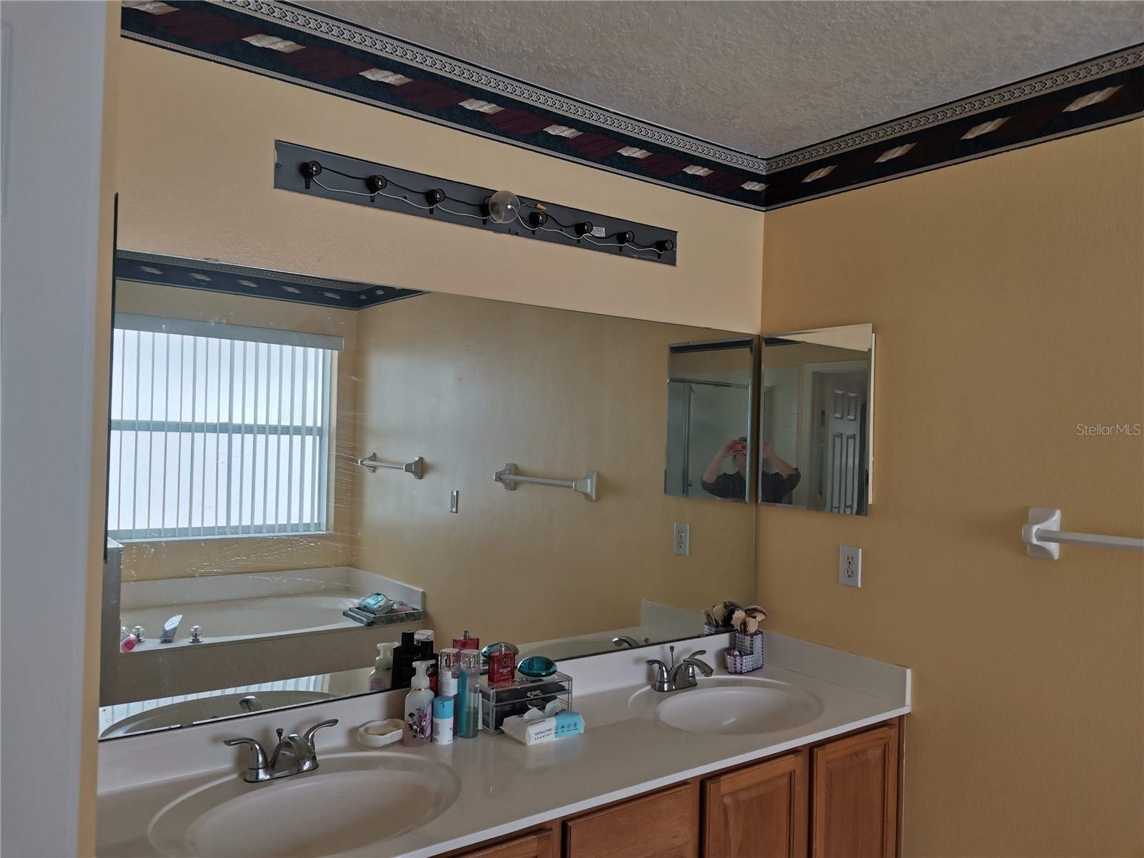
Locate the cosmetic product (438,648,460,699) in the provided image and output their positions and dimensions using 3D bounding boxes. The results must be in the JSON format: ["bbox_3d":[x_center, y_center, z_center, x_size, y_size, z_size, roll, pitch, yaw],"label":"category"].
[{"bbox_3d":[-0.294,0.630,2.060,0.047,0.196,0.047,2,-1,-37],"label":"cosmetic product"}]

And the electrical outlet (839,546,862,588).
[{"bbox_3d":[0.821,0.406,2.540,0.008,0.114,0.071,2,-1,-37],"label":"electrical outlet"}]

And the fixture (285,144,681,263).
[{"bbox_3d":[-0.149,-0.562,2.224,1.215,0.107,0.055,2,-1,-37],"label":"fixture"}]

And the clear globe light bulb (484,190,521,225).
[{"bbox_3d":[-0.172,-0.549,2.131,0.080,0.080,0.100,2,-1,-37],"label":"clear globe light bulb"}]

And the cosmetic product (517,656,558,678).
[{"bbox_3d":[-0.087,0.611,2.205,0.109,0.050,0.080,2,-1,-37],"label":"cosmetic product"}]

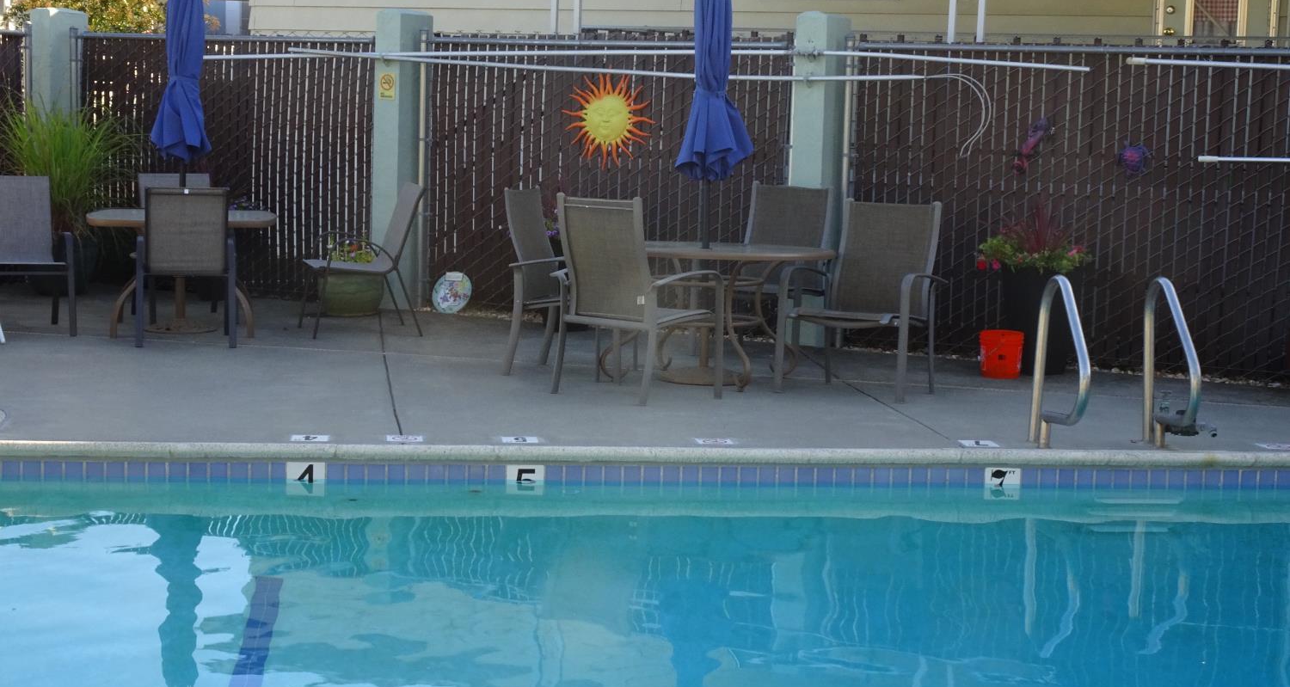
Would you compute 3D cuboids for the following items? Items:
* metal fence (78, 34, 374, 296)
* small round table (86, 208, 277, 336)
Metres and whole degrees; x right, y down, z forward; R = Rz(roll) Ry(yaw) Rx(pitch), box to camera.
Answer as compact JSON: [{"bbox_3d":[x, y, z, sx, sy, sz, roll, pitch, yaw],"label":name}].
[{"bbox_3d":[-3.084,-1.298,15.128,2.706,1.850,0.060,5,7,27],"label":"metal fence"},{"bbox_3d":[-2.796,-0.433,12.605,1.120,0.700,1.070,0,7,-13],"label":"small round table"}]

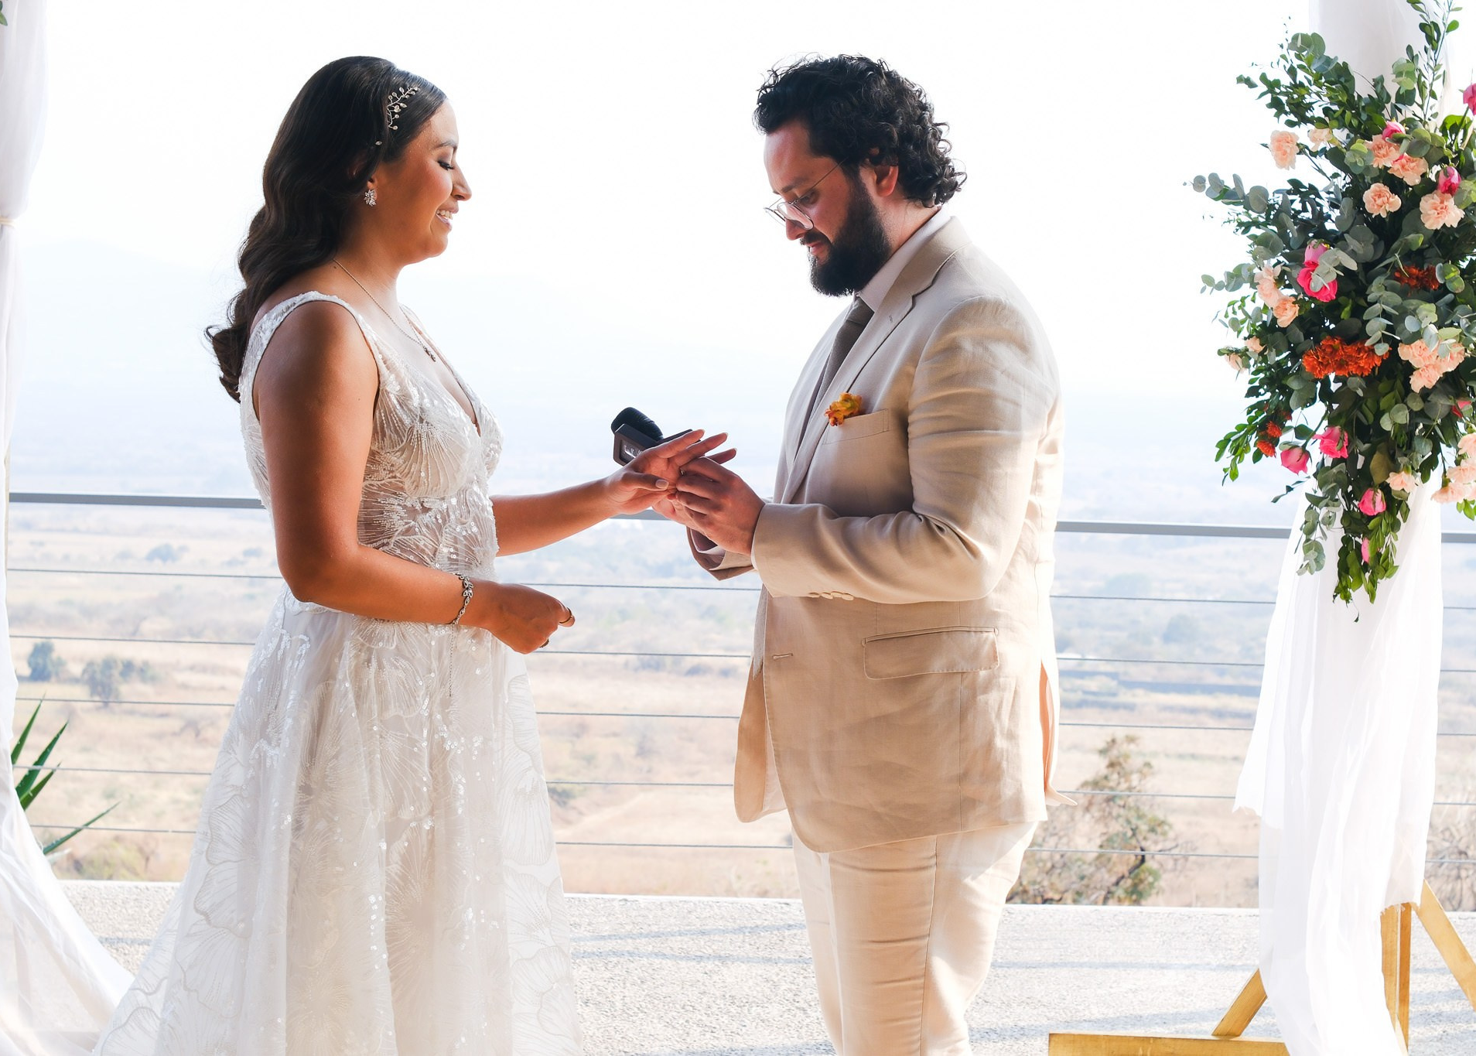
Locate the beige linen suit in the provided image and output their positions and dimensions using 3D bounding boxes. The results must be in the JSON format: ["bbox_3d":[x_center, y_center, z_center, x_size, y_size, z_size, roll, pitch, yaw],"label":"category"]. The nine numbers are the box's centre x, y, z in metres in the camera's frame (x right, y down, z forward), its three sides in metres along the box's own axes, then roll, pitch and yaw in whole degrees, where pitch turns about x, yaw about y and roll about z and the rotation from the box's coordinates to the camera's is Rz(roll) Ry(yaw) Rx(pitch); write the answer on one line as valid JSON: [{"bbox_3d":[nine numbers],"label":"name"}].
[{"bbox_3d":[0.173,0.369,1.871,0.520,1.510,0.560,0,6,-16],"label":"beige linen suit"}]

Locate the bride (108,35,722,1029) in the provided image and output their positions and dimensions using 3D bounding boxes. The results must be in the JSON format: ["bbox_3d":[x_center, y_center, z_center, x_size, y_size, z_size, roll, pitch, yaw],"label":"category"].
[{"bbox_3d":[-0.530,0.254,1.850,1.000,1.700,0.750,2,6,9],"label":"bride"}]

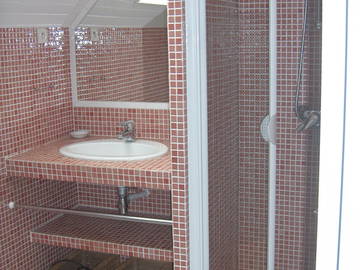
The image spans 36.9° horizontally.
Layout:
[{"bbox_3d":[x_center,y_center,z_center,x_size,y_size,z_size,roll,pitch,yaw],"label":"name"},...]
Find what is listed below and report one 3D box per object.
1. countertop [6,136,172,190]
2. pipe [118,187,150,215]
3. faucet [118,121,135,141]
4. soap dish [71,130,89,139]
[{"bbox_3d":[-0.281,0.112,2.568,0.902,0.079,0.577,3,12,24],"label":"countertop"},{"bbox_3d":[-0.229,0.287,2.736,0.060,0.164,0.304,3,12,24],"label":"pipe"},{"bbox_3d":[-0.268,-0.016,2.675,0.055,0.114,0.127,3,12,24],"label":"faucet"},{"bbox_3d":[-0.546,-0.003,2.930,0.096,0.029,0.091,3,12,24],"label":"soap dish"}]

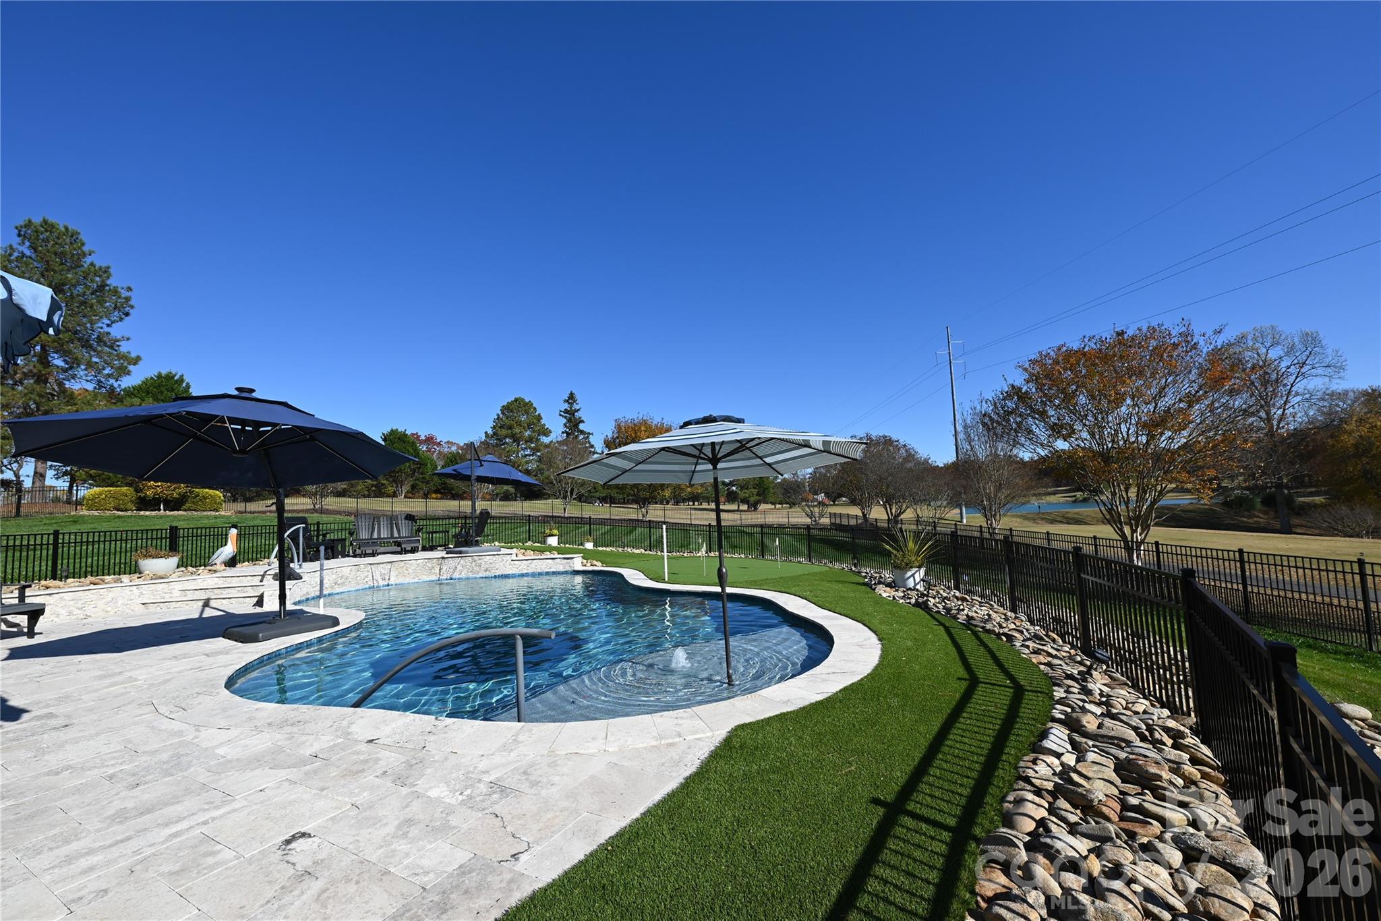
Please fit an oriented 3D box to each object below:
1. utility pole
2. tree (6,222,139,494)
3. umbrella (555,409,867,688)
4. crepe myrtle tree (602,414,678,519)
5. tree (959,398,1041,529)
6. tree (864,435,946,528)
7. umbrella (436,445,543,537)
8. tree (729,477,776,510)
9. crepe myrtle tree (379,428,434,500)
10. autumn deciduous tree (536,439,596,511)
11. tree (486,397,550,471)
[{"bbox_3d":[32.188,-4.532,65.030,0.700,24.330,0.700,-2,-5,0],"label":"utility pole"},{"bbox_3d":[-44.237,-7.065,36.843,9.500,19.930,9.500,-2,-5,0],"label":"tree"},{"bbox_3d":[0.262,0.785,4.650,2.650,2.420,2.650,-4,-7,0],"label":"umbrella"},{"bbox_3d":[-3.370,0.490,38.240,5.600,7.500,5.600,-2,-5,0],"label":"crepe myrtle tree"},{"bbox_3d":[11.090,0.520,19.460,2.900,5.800,2.900,-2,-5,0],"label":"tree"},{"bbox_3d":[11.190,1.250,28.670,4.400,5.200,4.400,-2,-5,0],"label":"tree"},{"bbox_3d":[-5.220,1.005,13.800,2.850,2.500,3.000,-2,-5,0],"label":"umbrella"},{"bbox_3d":[8.630,3.500,74.450,6.500,6.900,6.500,-2,-5,0],"label":"tree"},{"bbox_3d":[-28.350,0.250,53.120,5.400,7.100,5.400,-2,-5,0],"label":"crepe myrtle tree"},{"bbox_3d":[-8.371,1.104,36.027,3.750,5.360,3.750,-2,-5,0],"label":"autumn deciduous tree"},{"bbox_3d":[-30.780,-2.284,95.770,11.400,18.190,11.400,-2,-5,0],"label":"tree"}]

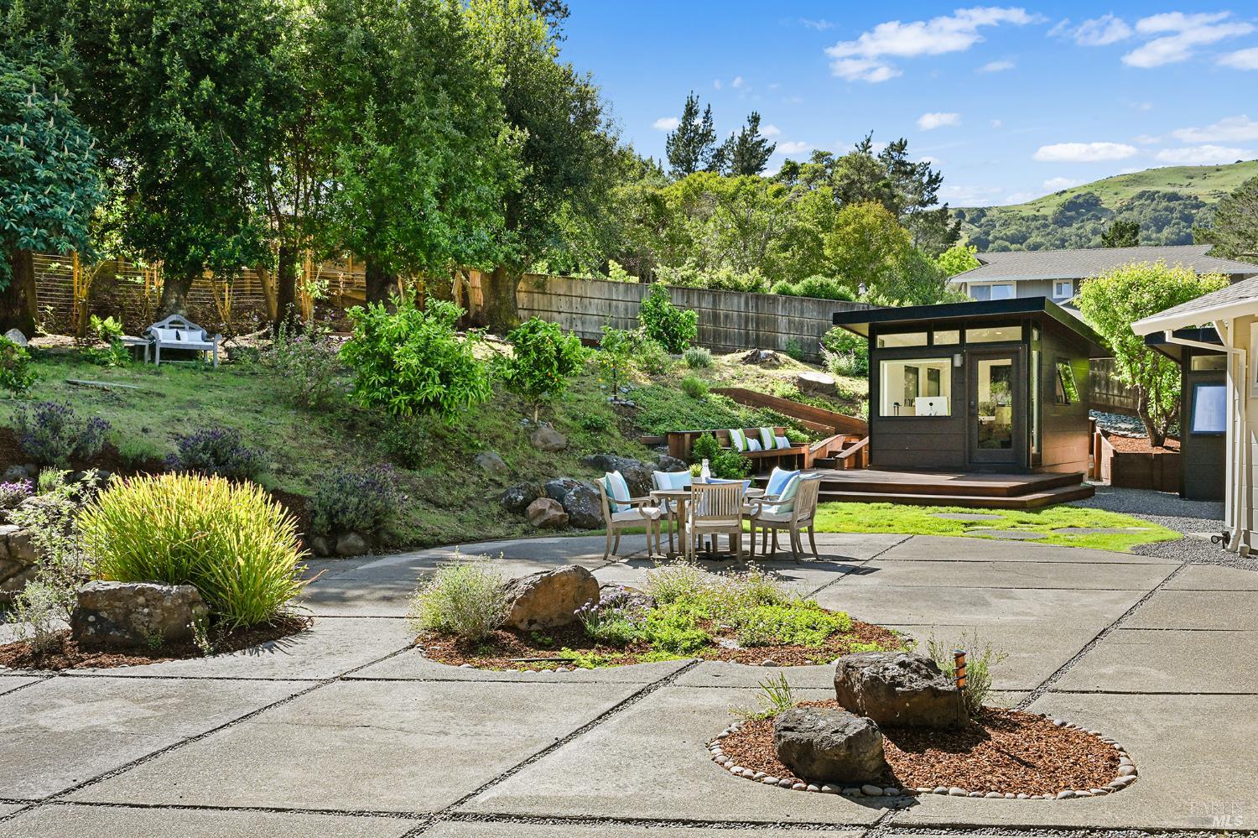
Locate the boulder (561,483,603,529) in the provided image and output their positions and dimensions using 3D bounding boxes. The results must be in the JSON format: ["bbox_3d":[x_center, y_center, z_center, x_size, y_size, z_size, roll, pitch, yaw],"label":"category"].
[{"bbox_3d":[-0.631,1.182,15.100,0.600,0.610,0.550,0,0,-2],"label":"boulder"}]

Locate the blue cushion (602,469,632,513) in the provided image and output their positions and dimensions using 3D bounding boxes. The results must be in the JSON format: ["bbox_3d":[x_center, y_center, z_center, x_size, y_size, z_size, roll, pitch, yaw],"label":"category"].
[{"bbox_3d":[-0.121,0.820,12.520,0.150,0.450,0.450,-16,-6,22],"label":"blue cushion"}]

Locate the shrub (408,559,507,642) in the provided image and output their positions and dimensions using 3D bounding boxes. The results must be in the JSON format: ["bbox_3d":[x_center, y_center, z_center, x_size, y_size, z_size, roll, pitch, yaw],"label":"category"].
[{"bbox_3d":[-1.204,1.253,7.853,0.660,0.550,0.620,0,0,0],"label":"shrub"}]

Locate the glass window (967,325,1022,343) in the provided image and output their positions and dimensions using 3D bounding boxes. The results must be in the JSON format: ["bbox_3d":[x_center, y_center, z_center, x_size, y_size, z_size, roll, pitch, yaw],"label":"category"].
[{"bbox_3d":[7.067,-1.638,21.600,1.080,0.290,0.070,0,0,33],"label":"glass window"}]

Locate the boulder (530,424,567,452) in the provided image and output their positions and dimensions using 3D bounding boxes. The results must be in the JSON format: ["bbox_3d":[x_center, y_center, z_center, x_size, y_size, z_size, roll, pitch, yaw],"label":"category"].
[{"bbox_3d":[-1.284,0.321,17.800,0.600,0.420,0.500,0,0,-4],"label":"boulder"}]

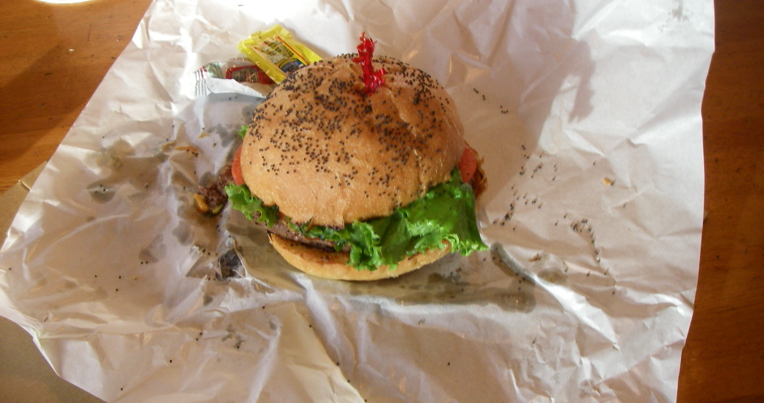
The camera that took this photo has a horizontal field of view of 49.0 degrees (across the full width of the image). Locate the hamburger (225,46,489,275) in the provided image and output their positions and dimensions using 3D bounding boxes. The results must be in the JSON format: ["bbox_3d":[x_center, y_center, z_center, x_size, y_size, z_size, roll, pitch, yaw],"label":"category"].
[{"bbox_3d":[-0.014,-0.024,0.414,0.124,0.074,0.113,-2,53,3],"label":"hamburger"}]

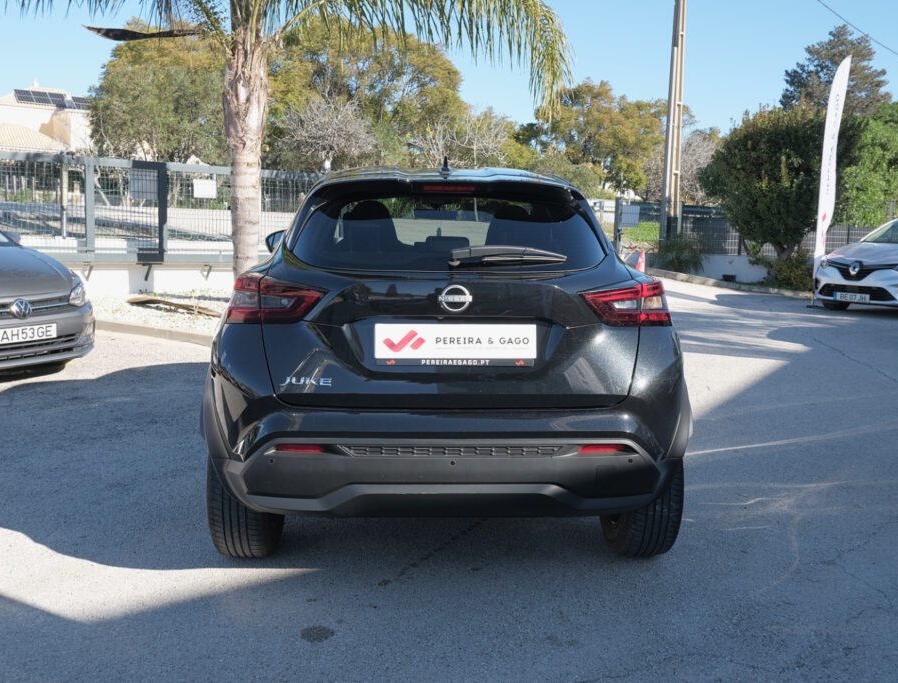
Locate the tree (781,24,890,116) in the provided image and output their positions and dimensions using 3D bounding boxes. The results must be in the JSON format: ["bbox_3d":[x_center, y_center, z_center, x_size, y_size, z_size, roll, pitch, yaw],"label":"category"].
[{"bbox_3d":[18.349,-10.012,42.721,5.600,10.276,5.500,1,8,0],"label":"tree"}]

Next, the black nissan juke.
[{"bbox_3d":[-0.058,-0.161,4.762,1.800,1.590,4.210,0,8,-2],"label":"black nissan juke"}]

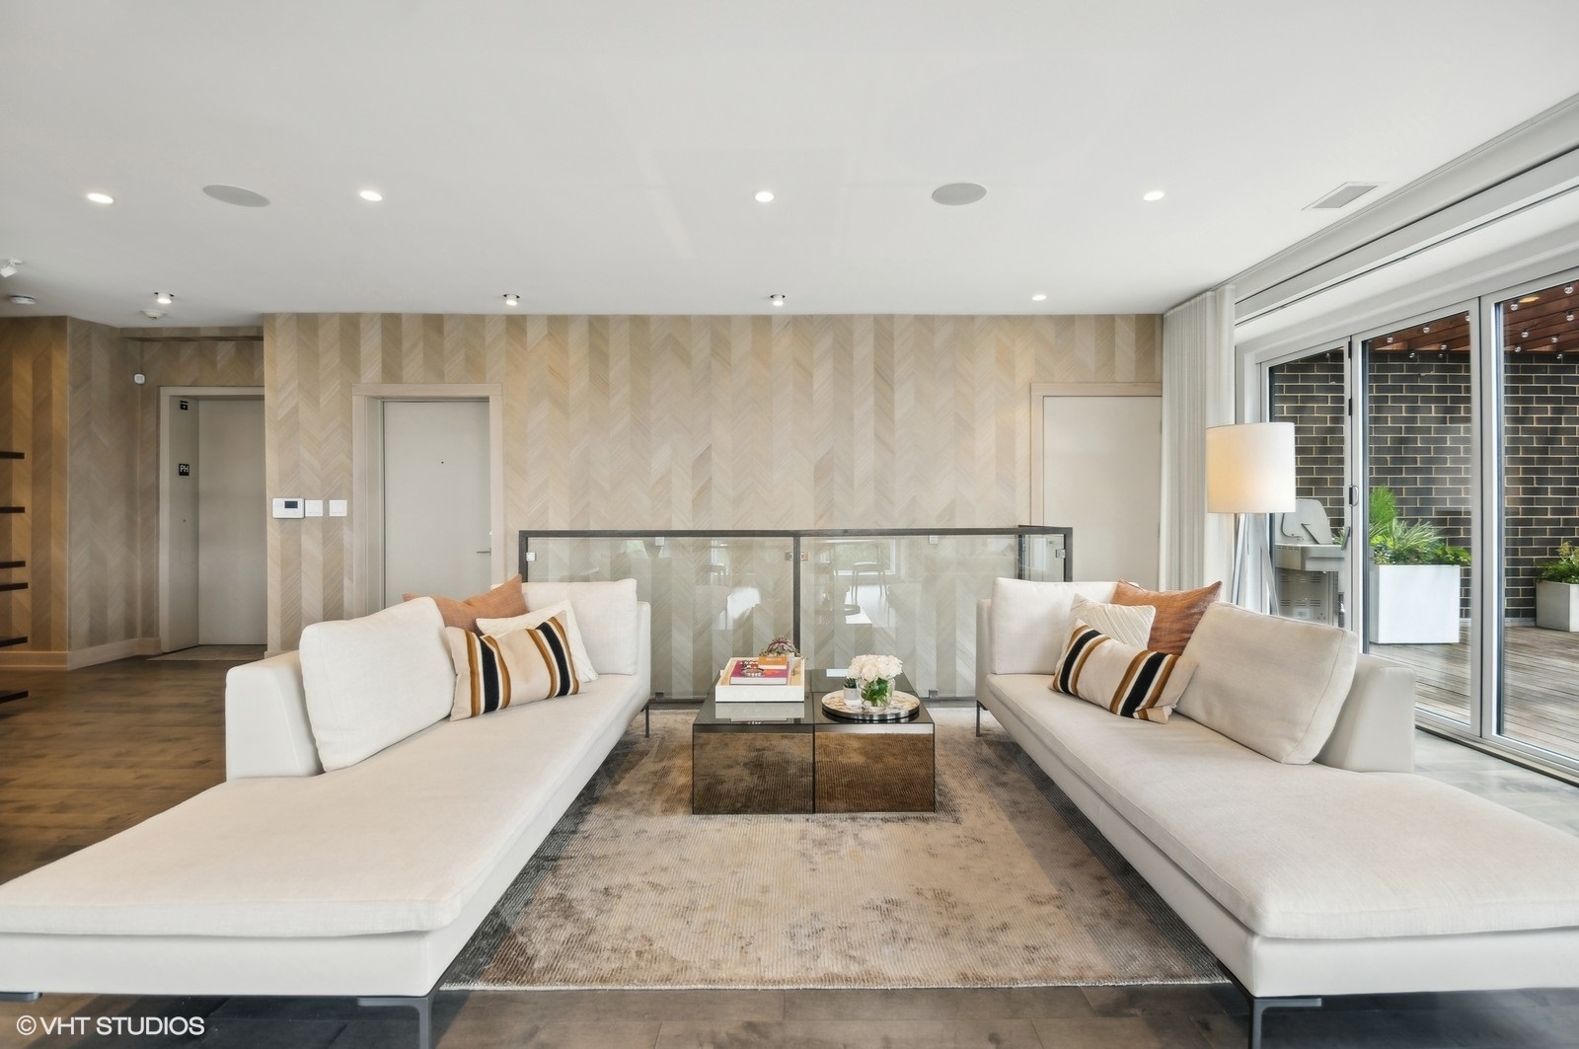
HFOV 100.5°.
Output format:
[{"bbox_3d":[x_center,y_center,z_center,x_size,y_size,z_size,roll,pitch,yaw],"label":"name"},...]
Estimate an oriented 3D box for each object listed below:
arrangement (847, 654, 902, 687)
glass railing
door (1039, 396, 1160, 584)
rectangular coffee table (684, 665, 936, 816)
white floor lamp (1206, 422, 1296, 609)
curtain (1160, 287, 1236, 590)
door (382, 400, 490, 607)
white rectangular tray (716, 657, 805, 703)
[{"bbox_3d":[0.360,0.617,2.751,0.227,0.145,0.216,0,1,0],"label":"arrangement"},{"bbox_3d":[0.042,0.568,4.565,3.443,1.090,0.915,0,1,0],"label":"glass railing"},{"bbox_3d":[2.381,0.057,5.036,0.901,2.077,0.050,0,1,0],"label":"door"},{"bbox_3d":[0.097,0.952,3.024,0.948,0.355,0.891,0,1,0],"label":"rectangular coffee table"},{"bbox_3d":[2.505,0.293,3.578,0.471,1.663,0.471,0,1,0],"label":"white floor lamp"},{"bbox_3d":[2.910,-0.241,4.710,0.210,2.671,0.562,0,1,0],"label":"curtain"},{"bbox_3d":[-2.759,0.058,5.287,0.925,2.086,0.050,0,1,0],"label":"door"},{"bbox_3d":[-0.120,0.734,3.140,0.388,0.072,0.520,0,2,1],"label":"white rectangular tray"}]

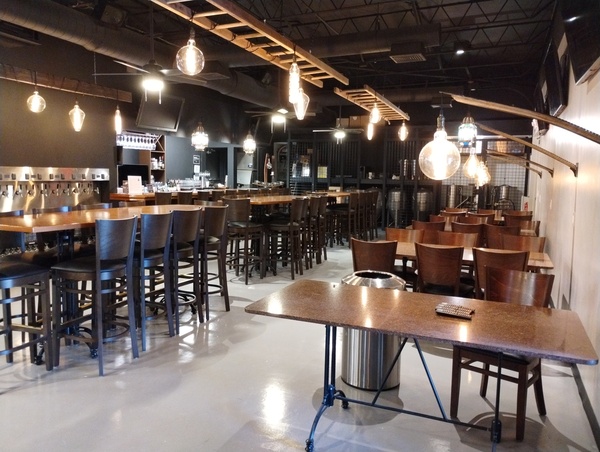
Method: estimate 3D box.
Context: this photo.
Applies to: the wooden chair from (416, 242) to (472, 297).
[{"bbox_3d":[1.277,0.578,4.387,0.430,0.865,0.470,4,6,26],"label":"wooden chair"}]

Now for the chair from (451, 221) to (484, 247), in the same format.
[{"bbox_3d":[2.330,0.375,6.696,0.433,0.855,0.490,4,6,29],"label":"chair"}]

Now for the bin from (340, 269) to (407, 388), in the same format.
[{"bbox_3d":[0.514,0.716,3.448,0.449,0.757,0.449,3,6,23],"label":"bin"}]

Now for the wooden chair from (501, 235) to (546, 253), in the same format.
[{"bbox_3d":[2.198,0.545,4.823,0.430,0.865,0.470,3,6,24],"label":"wooden chair"}]

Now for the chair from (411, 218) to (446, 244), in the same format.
[{"bbox_3d":[1.772,0.359,6.634,0.430,0.865,0.470,3,6,22],"label":"chair"}]

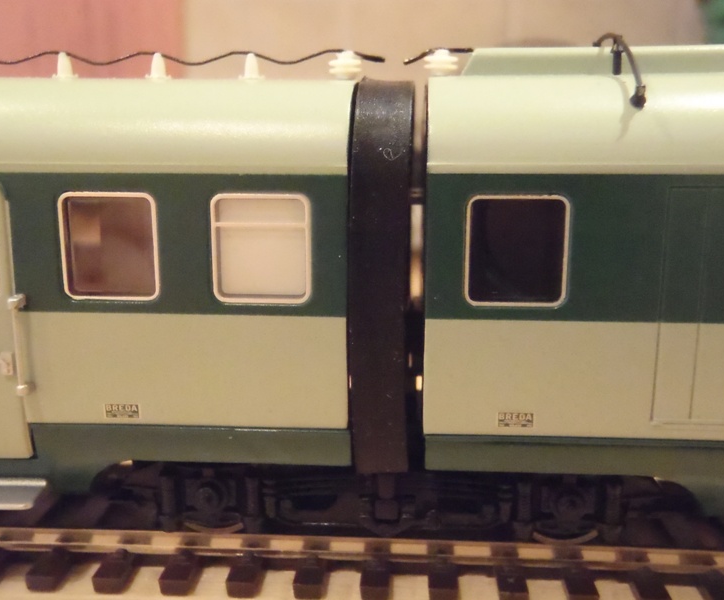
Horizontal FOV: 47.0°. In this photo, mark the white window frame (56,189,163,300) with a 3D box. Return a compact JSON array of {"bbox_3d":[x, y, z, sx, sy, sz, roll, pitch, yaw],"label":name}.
[{"bbox_3d":[-0.023,-0.005,0.076,0.009,0.010,0.001,1,10,3],"label":"white window frame"}]

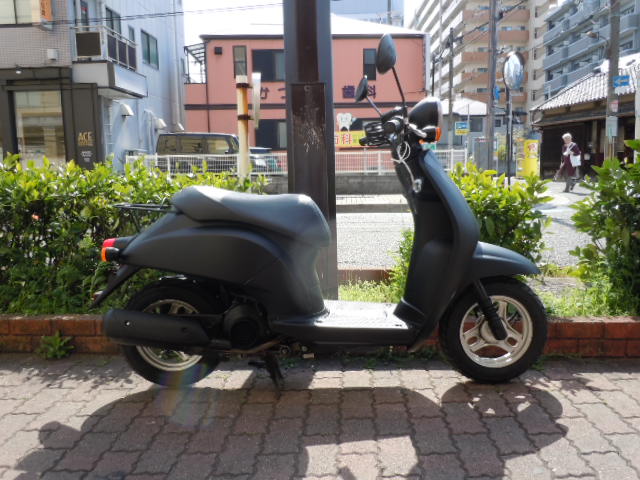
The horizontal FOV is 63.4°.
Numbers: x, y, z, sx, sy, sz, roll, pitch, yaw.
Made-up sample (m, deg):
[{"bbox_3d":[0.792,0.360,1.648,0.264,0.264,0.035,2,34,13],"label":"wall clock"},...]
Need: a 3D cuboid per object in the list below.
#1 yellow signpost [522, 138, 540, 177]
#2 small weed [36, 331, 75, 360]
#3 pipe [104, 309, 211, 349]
[{"bbox_3d":[6.537,-2.457,16.000,0.500,1.360,0.200,1,7,14],"label":"yellow signpost"},{"bbox_3d":[-1.155,0.456,2.256,0.150,0.125,0.110,-1,7,0],"label":"small weed"},{"bbox_3d":[-0.563,0.309,1.800,0.370,0.125,0.115,3,8,3],"label":"pipe"}]

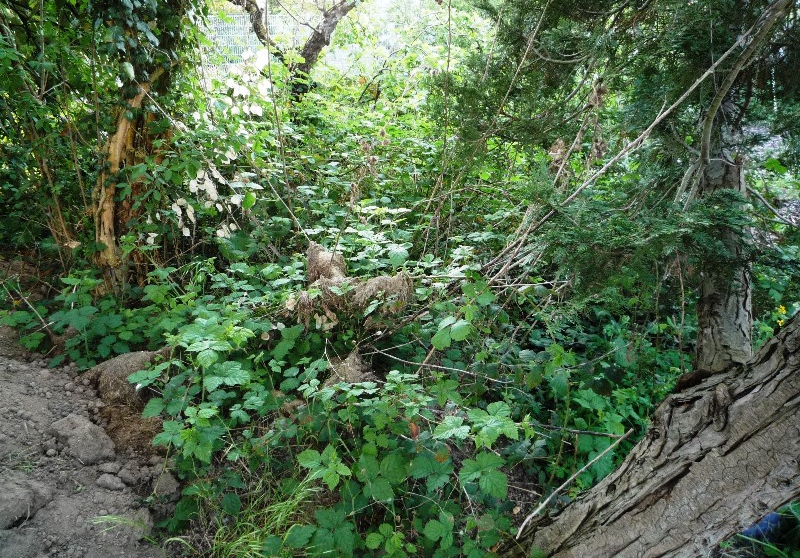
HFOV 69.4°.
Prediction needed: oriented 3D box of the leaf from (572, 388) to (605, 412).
[{"bbox_3d":[0.771,0.494,2.350,0.125,0.030,0.115,26,47,38],"label":"leaf"}]

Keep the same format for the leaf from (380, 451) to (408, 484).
[{"bbox_3d":[-0.016,0.555,1.700,0.075,0.022,0.098,23,59,14],"label":"leaf"}]

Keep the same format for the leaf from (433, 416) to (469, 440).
[{"bbox_3d":[0.166,0.488,1.900,0.110,0.028,0.098,-21,40,-23],"label":"leaf"}]

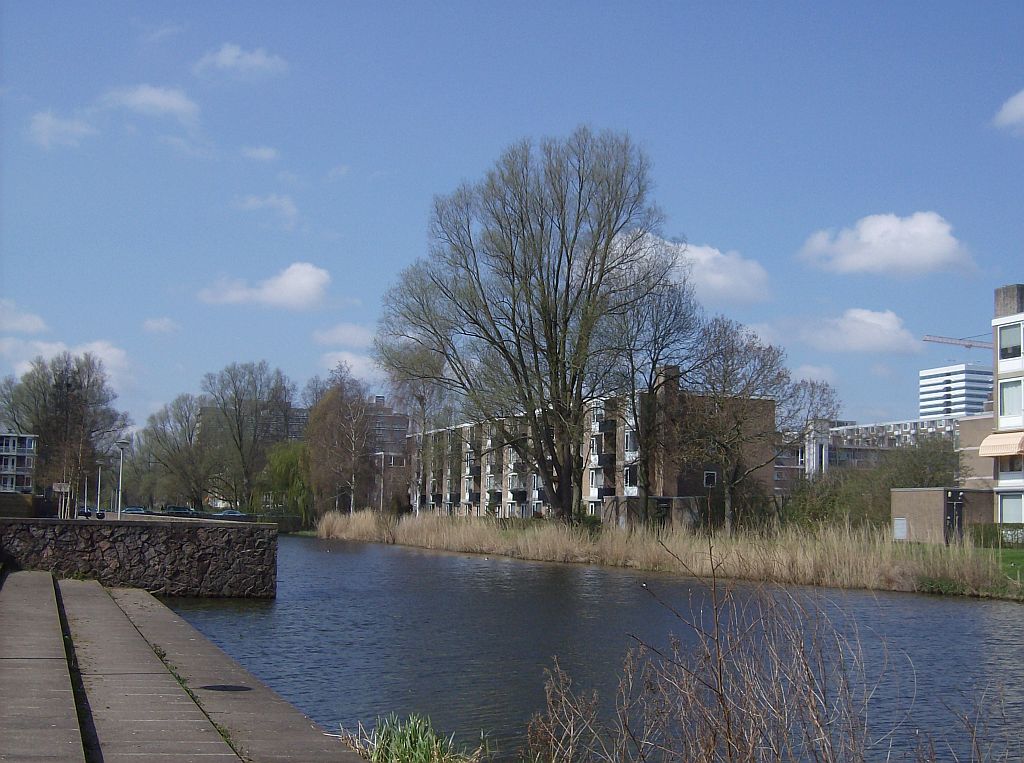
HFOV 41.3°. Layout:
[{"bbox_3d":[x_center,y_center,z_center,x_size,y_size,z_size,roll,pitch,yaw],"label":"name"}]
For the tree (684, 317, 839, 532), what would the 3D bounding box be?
[{"bbox_3d":[13.655,2.594,74.380,8.600,12.435,8.400,1,-6,0],"label":"tree"}]

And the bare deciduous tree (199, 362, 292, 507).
[{"bbox_3d":[-33.060,7.277,167.010,11.400,19.855,11.000,1,-6,0],"label":"bare deciduous tree"}]

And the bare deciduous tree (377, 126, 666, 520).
[{"bbox_3d":[0.350,-3.474,88.654,19.600,27.003,18.500,1,-6,0],"label":"bare deciduous tree"}]

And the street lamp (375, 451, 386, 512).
[{"bbox_3d":[-13.641,10.995,139.611,1.000,7.799,0.600,1,-6,0],"label":"street lamp"}]

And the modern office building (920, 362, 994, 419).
[{"bbox_3d":[203.196,30.068,596.870,32.000,70.604,32.770,3,-6,-18],"label":"modern office building"}]

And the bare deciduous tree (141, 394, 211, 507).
[{"bbox_3d":[-40.936,9.035,164.228,8.900,15.476,9.000,1,-6,0],"label":"bare deciduous tree"}]

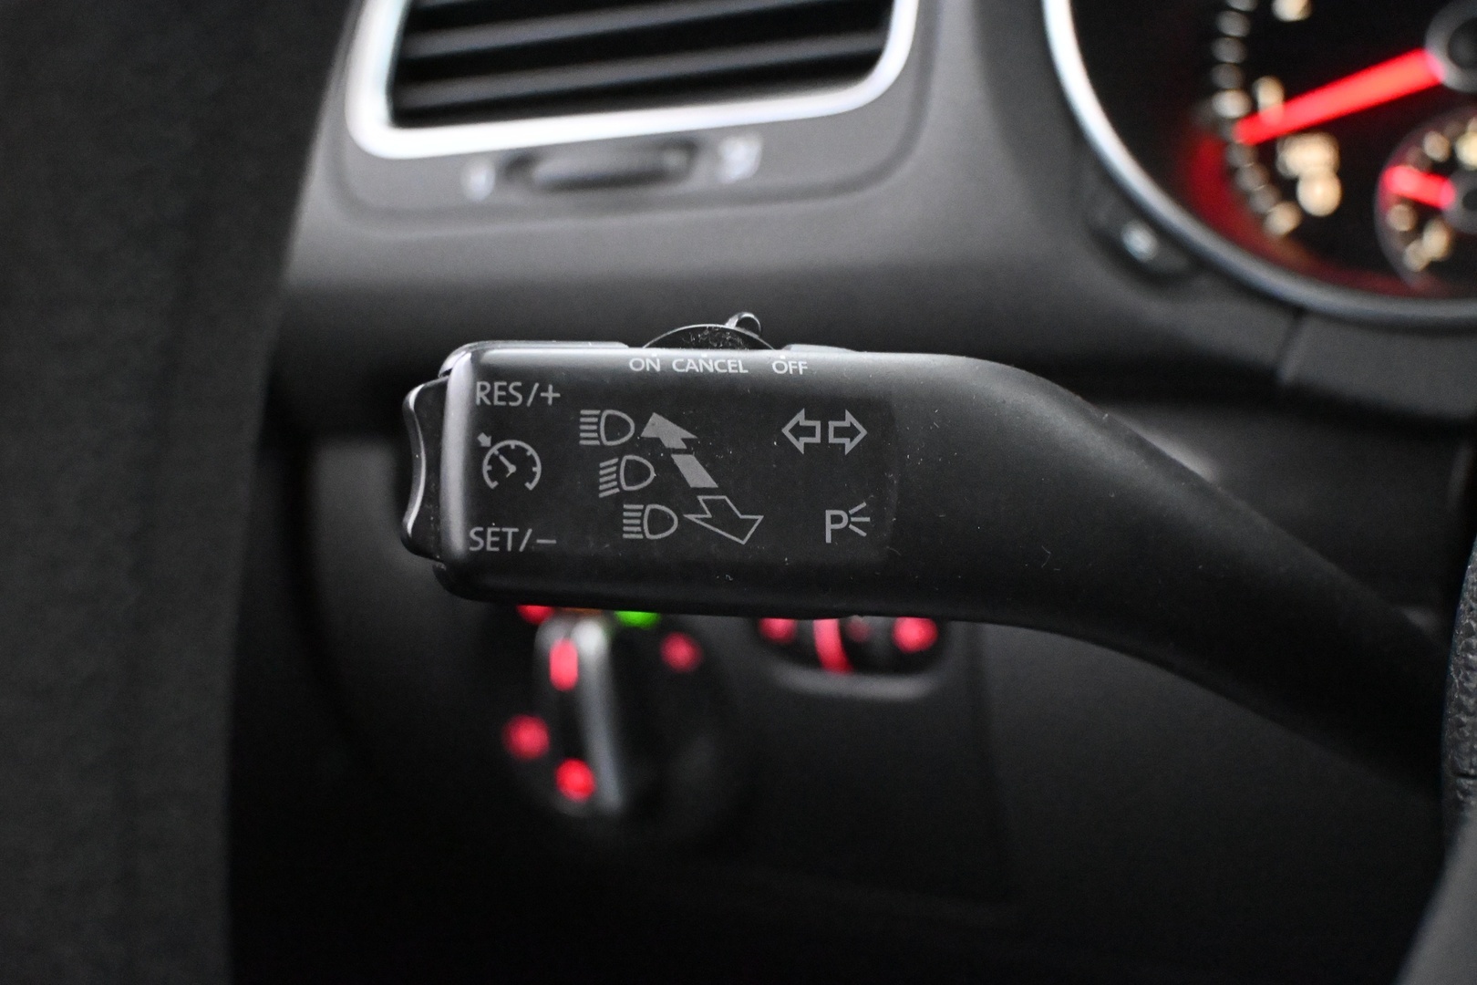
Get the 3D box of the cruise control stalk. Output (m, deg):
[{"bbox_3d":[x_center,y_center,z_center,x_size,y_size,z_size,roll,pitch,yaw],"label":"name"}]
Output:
[{"bbox_3d":[0.036,0.012,0.246,0.159,0.071,0.044,0,2,-3],"label":"cruise control stalk"}]

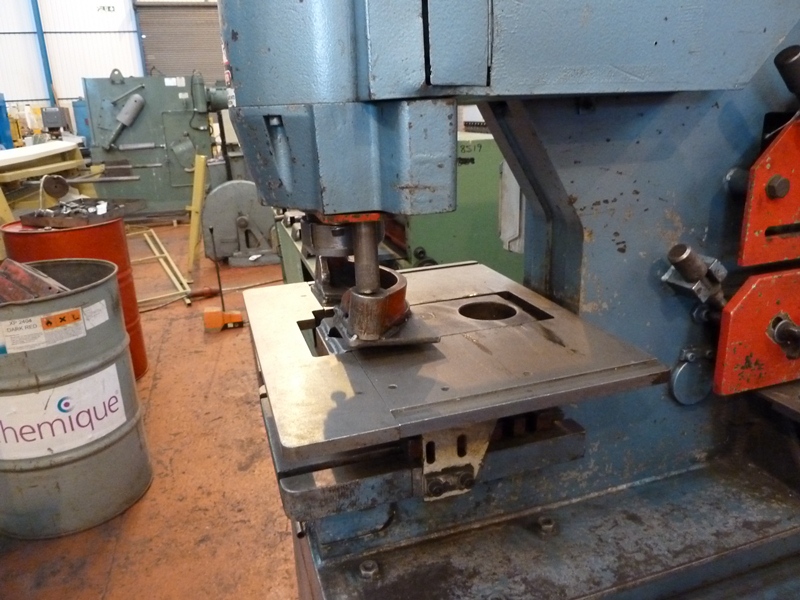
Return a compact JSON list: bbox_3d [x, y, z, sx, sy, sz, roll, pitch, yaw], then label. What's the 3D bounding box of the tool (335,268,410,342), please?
[{"bbox_3d":[-0.049,0.002,1.169,0.151,0.084,0.210,-8,19,-20],"label":"tool"}]

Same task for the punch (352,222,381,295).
[{"bbox_3d":[-0.062,-0.082,1.073,0.045,0.137,0.045,-1,18,0],"label":"punch"}]

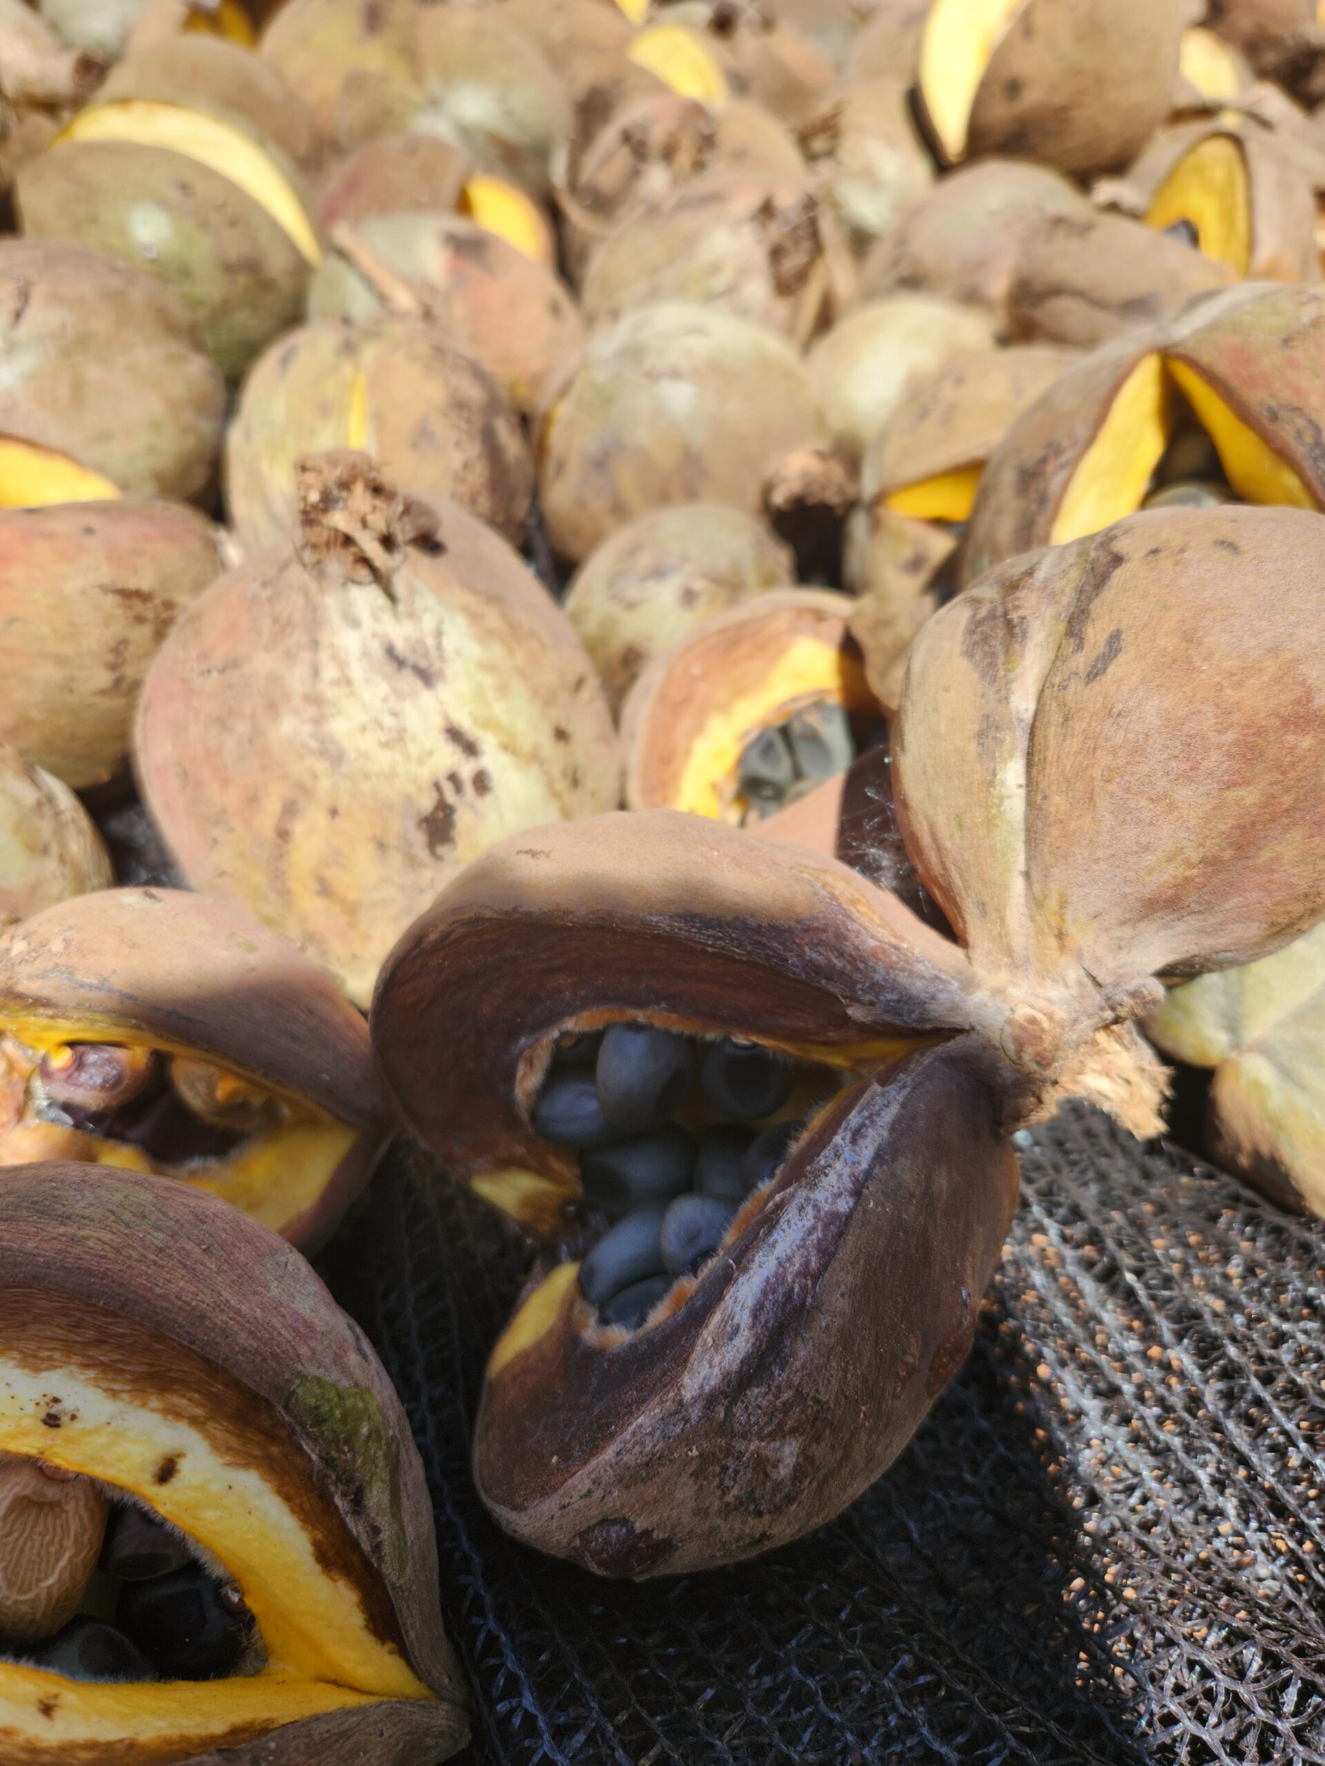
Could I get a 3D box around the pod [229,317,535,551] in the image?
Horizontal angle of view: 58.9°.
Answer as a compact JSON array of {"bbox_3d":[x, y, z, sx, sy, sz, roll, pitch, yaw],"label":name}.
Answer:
[{"bbox_3d":[-0.075,-0.111,0.312,0.080,0.070,0.076,0,50,0],"label":"pod"}]

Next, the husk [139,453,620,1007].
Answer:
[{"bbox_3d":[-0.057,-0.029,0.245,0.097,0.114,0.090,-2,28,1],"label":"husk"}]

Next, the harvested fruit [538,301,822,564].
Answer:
[{"bbox_3d":[0.005,-0.122,0.325,0.077,0.070,0.076,0,50,0],"label":"harvested fruit"}]

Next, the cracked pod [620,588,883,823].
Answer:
[{"bbox_3d":[0.022,-0.032,0.252,0.064,0.060,0.066,-24,54,-19],"label":"cracked pod"}]

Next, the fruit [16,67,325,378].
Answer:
[{"bbox_3d":[-0.159,-0.214,0.385,0.100,0.088,0.095,0,50,0],"label":"fruit"}]

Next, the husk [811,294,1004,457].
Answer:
[{"bbox_3d":[0.071,-0.138,0.338,0.060,0.056,0.060,0,50,0],"label":"husk"}]

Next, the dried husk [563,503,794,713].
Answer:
[{"bbox_3d":[0.004,-0.067,0.295,0.058,0.055,0.060,0,50,0],"label":"dried husk"}]

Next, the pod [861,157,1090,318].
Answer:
[{"bbox_3d":[0.103,-0.202,0.390,0.077,0.066,0.075,0,50,0],"label":"pod"}]

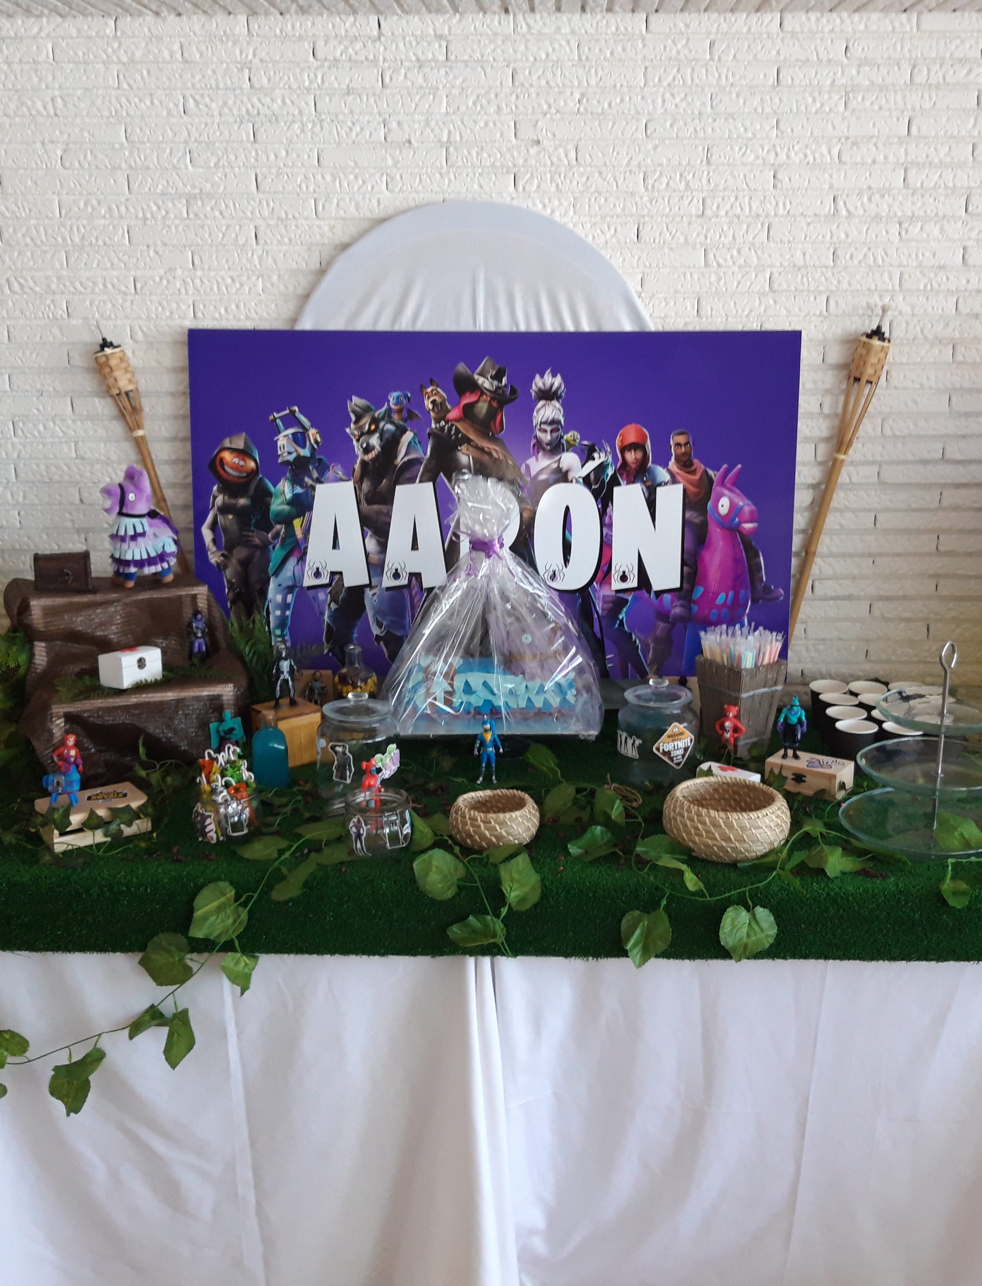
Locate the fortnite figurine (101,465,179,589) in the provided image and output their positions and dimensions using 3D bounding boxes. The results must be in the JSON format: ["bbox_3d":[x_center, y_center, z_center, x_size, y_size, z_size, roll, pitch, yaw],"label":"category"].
[{"bbox_3d":[-0.639,-0.216,2.349,0.130,0.215,0.090,-7,16,-24],"label":"fortnite figurine"}]

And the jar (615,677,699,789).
[{"bbox_3d":[0.282,0.148,2.181,0.135,0.185,0.135,0,14,0],"label":"jar"}]

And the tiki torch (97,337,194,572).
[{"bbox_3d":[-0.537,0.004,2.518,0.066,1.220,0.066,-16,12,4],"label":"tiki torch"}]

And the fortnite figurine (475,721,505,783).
[{"bbox_3d":[-0.001,0.184,2.192,0.050,0.109,0.036,3,15,12],"label":"fortnite figurine"}]

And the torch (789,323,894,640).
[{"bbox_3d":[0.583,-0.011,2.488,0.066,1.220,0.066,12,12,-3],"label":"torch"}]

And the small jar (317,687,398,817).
[{"bbox_3d":[-0.215,0.171,2.074,0.135,0.194,0.135,0,14,0],"label":"small jar"}]

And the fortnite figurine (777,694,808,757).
[{"bbox_3d":[0.502,0.140,2.130,0.050,0.106,0.032,2,14,8],"label":"fortnite figurine"}]

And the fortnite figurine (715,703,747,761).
[{"bbox_3d":[0.421,0.154,2.247,0.052,0.099,0.034,4,15,15],"label":"fortnite figurine"}]

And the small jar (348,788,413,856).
[{"bbox_3d":[-0.167,0.272,1.921,0.095,0.075,0.095,0,14,0],"label":"small jar"}]

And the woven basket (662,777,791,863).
[{"bbox_3d":[0.344,0.261,1.878,0.187,0.072,0.187,0,14,0],"label":"woven basket"}]

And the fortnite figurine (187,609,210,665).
[{"bbox_3d":[-0.535,-0.009,2.352,0.042,0.108,0.034,0,14,0],"label":"fortnite figurine"}]

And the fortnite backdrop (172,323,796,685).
[{"bbox_3d":[0.004,-0.253,2.422,1.129,0.651,0.020,0,9,1],"label":"fortnite backdrop"}]

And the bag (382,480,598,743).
[{"bbox_3d":[0.006,-0.084,2.321,0.375,0.437,0.300,0,14,0],"label":"bag"}]

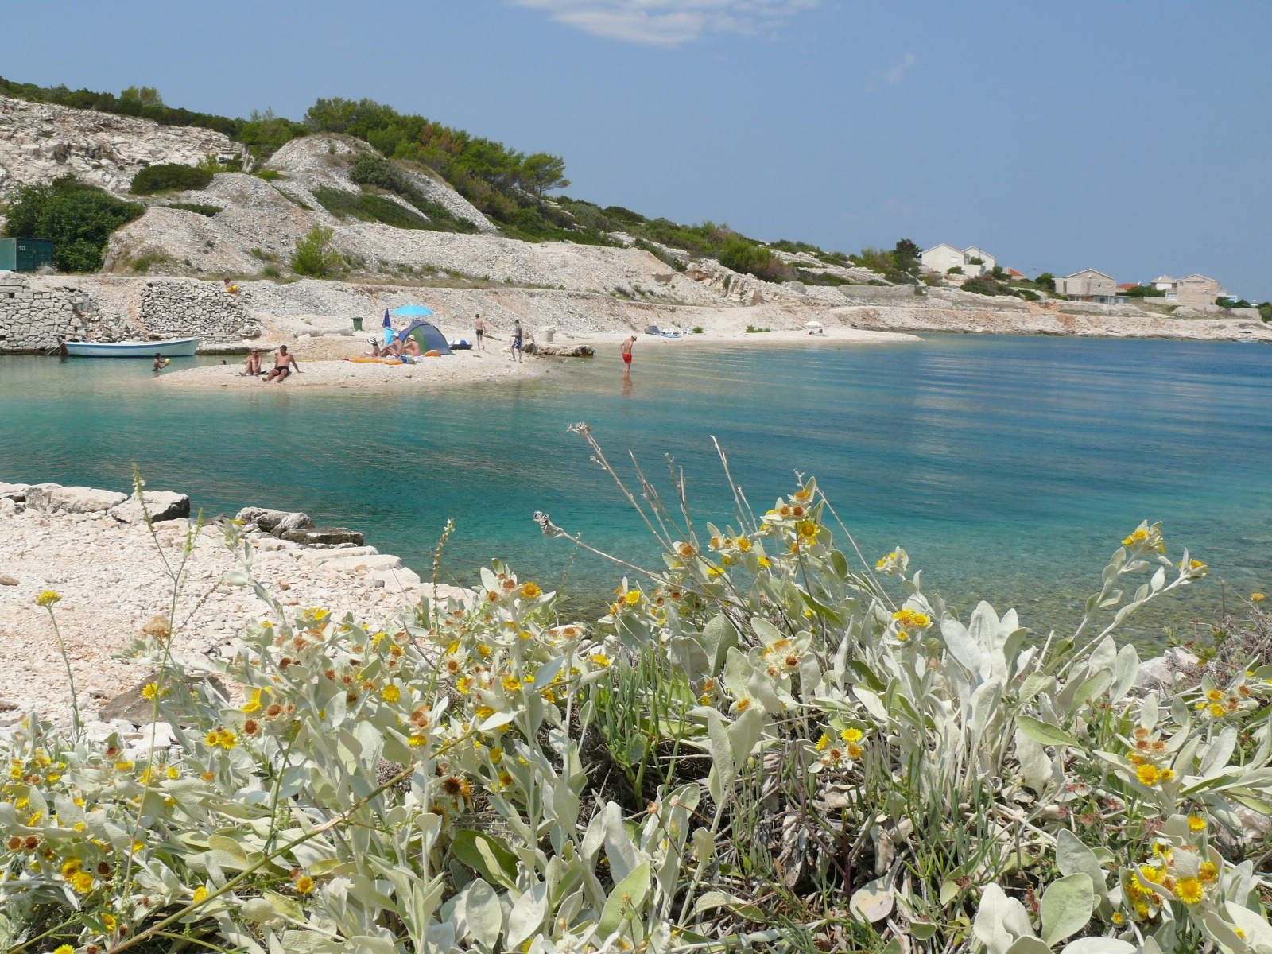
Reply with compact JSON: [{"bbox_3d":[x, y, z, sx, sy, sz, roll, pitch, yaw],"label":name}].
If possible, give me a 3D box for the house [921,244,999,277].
[{"bbox_3d":[66.064,-43.782,262.000,14.200,7.000,10.500,4,8,18],"label":"house"}]

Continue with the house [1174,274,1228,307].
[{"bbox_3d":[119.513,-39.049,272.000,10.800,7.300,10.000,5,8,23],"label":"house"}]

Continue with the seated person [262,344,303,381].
[{"bbox_3d":[-9.989,-3.228,36.400,0.780,0.970,1.100,2,7,4],"label":"seated person"}]

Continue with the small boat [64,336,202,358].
[{"bbox_3d":[-19.895,-5.101,51.000,5.100,0.870,1.750,-1,8,-22],"label":"small boat"}]

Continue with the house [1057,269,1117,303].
[{"bbox_3d":[91.143,-38.421,260.000,11.300,7.200,10.000,4,8,19],"label":"house"}]

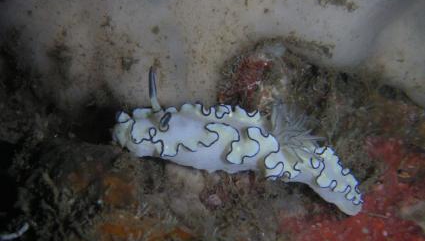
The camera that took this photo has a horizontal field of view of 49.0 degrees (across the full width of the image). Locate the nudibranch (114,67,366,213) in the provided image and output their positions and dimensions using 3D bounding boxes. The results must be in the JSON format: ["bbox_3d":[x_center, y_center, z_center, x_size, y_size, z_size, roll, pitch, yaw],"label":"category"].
[{"bbox_3d":[0.008,0.005,0.110,0.060,0.014,0.015,19,44,0],"label":"nudibranch"}]

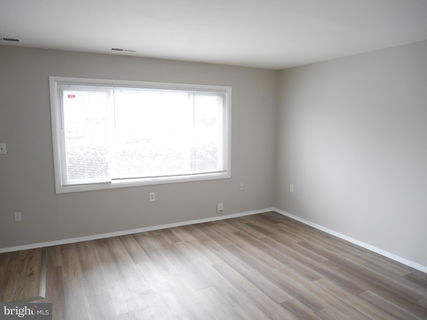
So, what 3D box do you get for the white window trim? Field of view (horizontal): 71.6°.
[{"bbox_3d":[-0.853,-0.360,4.149,2.550,1.450,0.100,-3,8,-27],"label":"white window trim"}]

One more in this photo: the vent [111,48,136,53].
[{"bbox_3d":[-1.079,-1.320,3.572,0.310,0.020,0.120,-3,8,-27],"label":"vent"}]

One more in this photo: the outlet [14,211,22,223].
[{"bbox_3d":[-2.310,0.675,3.510,0.072,0.116,0.012,-3,8,-27],"label":"outlet"}]

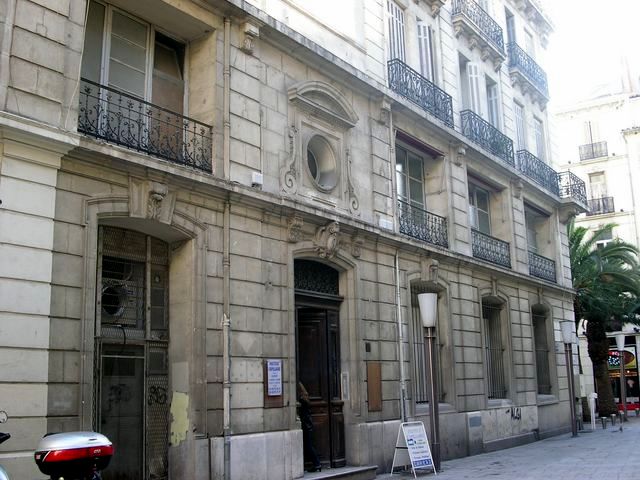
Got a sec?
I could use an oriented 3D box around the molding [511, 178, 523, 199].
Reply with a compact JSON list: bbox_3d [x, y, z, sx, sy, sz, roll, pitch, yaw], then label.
[{"bbox_3d":[6.546,-1.731,23.236,0.278,0.618,0.453,-10,-15,35],"label":"molding"}]

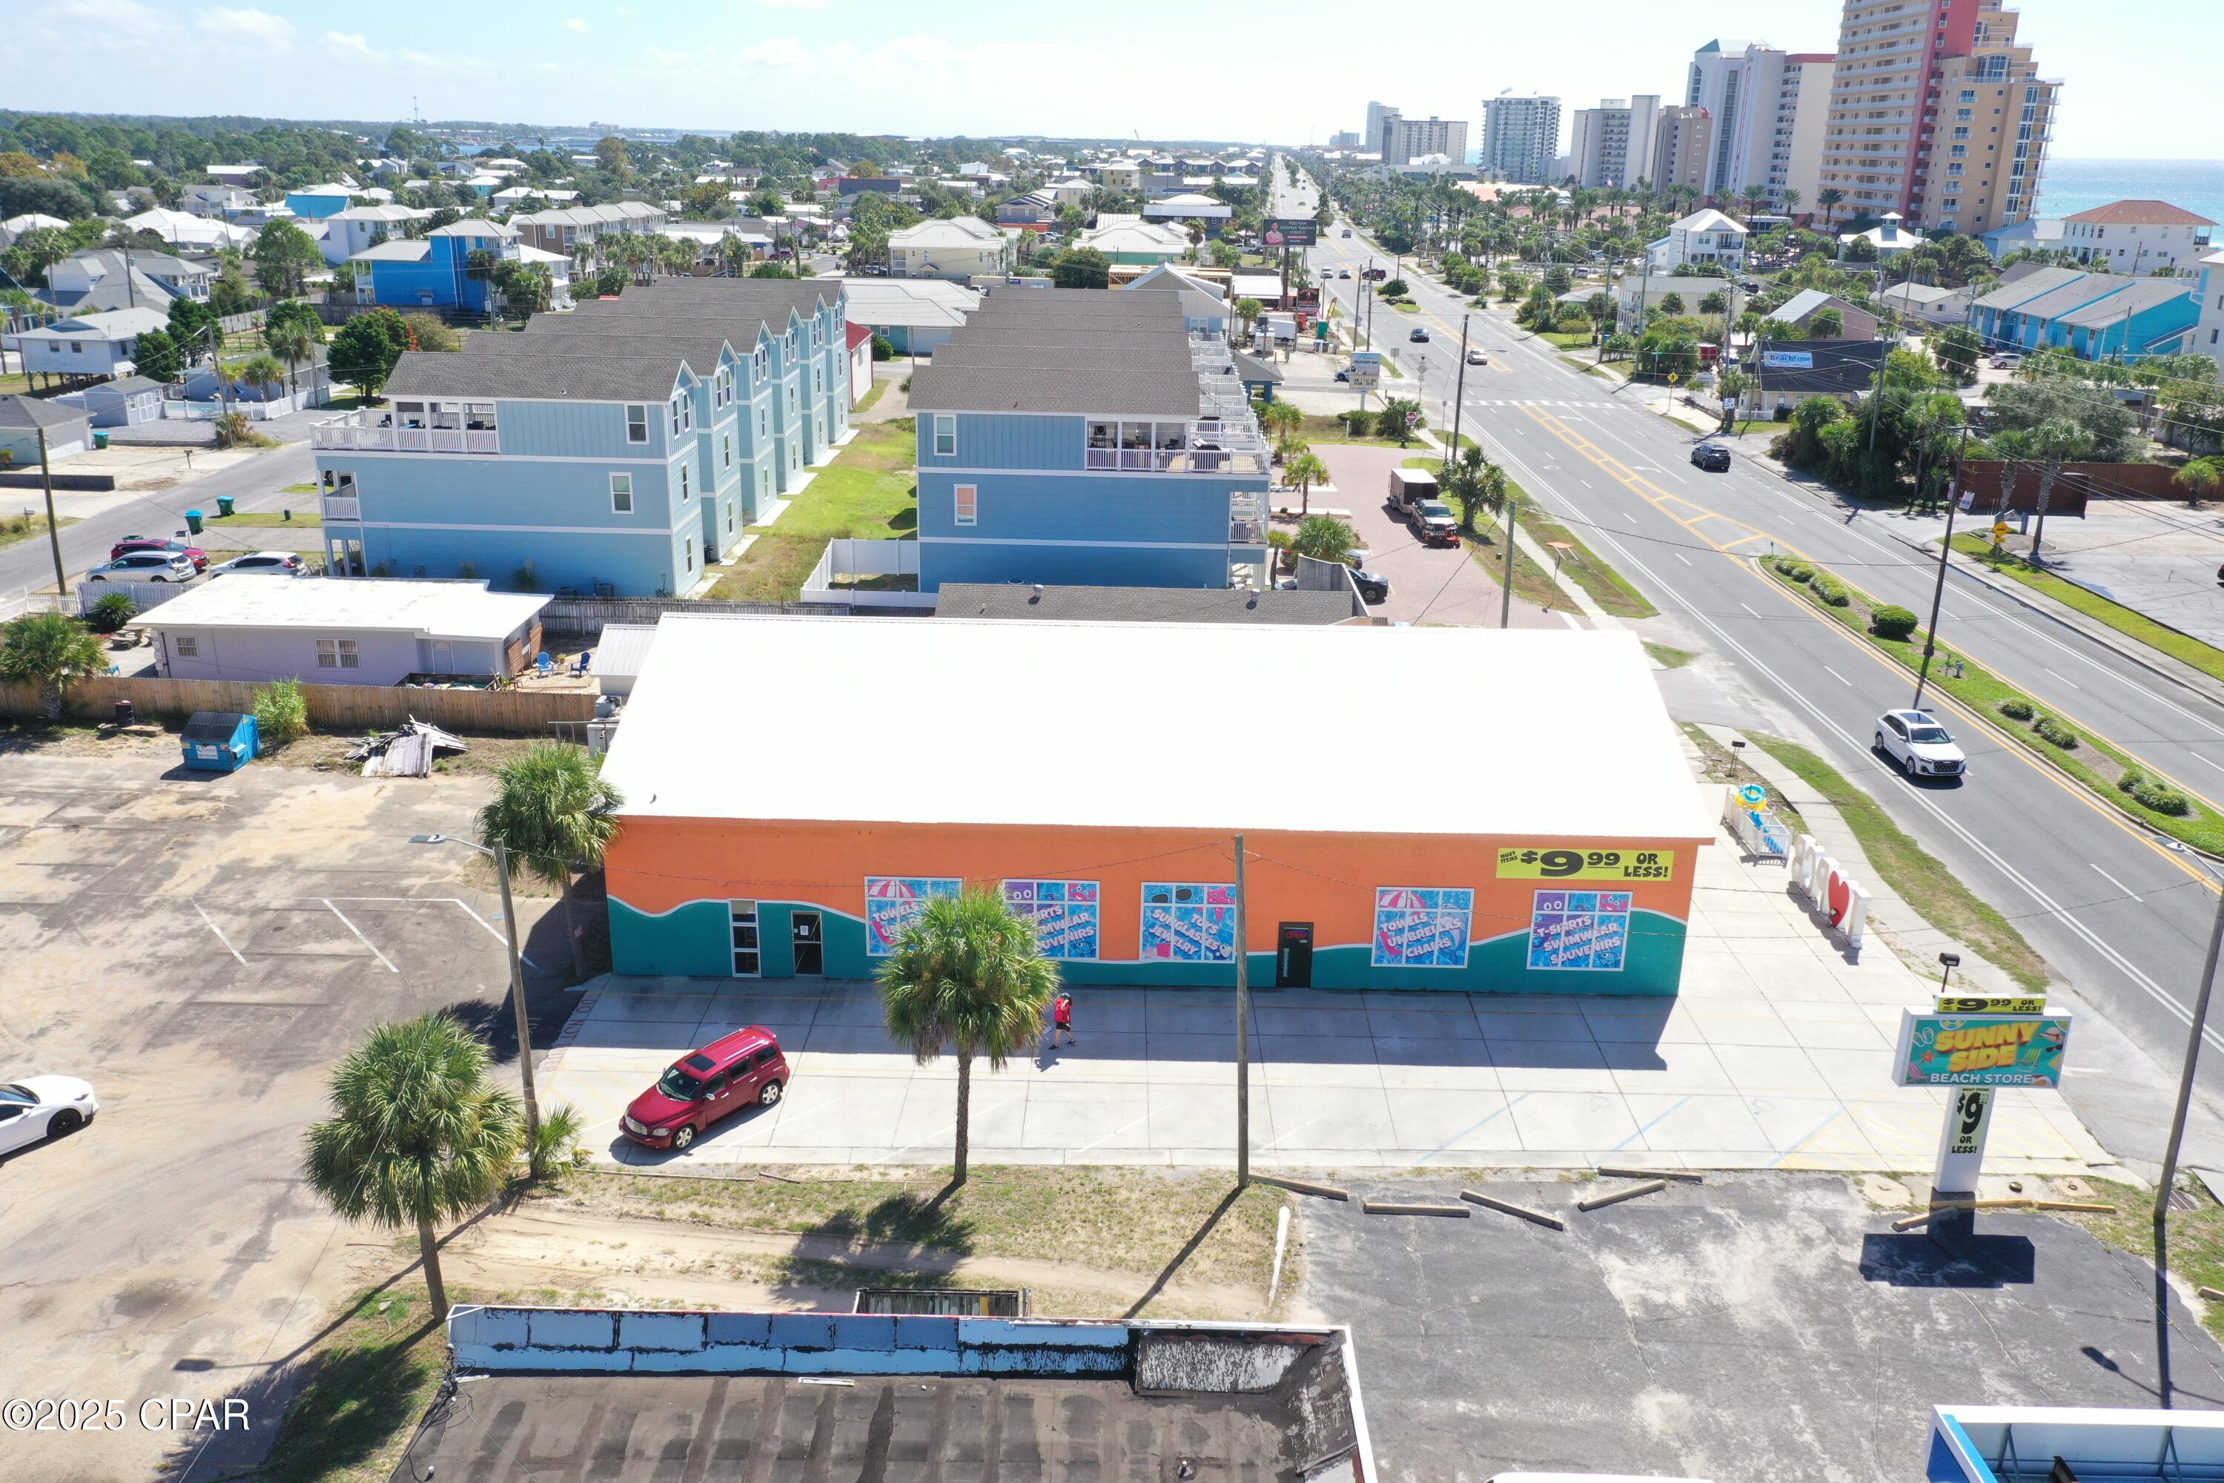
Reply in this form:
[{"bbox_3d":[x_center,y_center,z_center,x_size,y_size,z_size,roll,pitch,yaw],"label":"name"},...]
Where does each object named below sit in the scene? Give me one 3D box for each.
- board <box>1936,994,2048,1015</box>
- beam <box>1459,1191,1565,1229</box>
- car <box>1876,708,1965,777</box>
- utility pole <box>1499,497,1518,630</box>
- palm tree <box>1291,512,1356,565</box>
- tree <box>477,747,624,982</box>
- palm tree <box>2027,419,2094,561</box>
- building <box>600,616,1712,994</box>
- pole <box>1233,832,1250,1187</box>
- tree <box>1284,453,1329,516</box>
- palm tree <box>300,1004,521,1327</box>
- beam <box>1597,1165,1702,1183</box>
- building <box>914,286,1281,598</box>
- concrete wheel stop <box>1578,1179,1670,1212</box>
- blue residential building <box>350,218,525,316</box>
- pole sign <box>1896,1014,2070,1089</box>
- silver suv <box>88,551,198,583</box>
[{"bbox_3d":[19.872,5.952,39.130,2.420,0.400,0.200,1,19,-1],"label":"board"},{"bbox_3d":[9.454,11.117,40.894,2.456,0.130,0.140,12,22,28],"label":"beam"},{"bbox_3d":[33.695,-0.063,71.872,1.920,1.670,4.700,1,19,0],"label":"car"},{"bbox_3d":[18.321,-6.895,80.132,0.300,8.498,0.300,1,19,0],"label":"utility pole"},{"bbox_3d":[12.515,-11.835,101.733,3.550,3.300,3.550,1,19,0],"label":"palm tree"},{"bbox_3d":[-15.608,3.495,48.806,3.918,6.940,3.918,1,19,0],"label":"tree"},{"bbox_3d":[57.830,-15.452,106.766,4.179,8.557,4.179,1,19,0],"label":"palm tree"},{"bbox_3d":[1.161,0.158,58.950,32.437,8.756,19.204,1,19,0],"label":"building"},{"bbox_3d":[3.038,6.465,40.426,0.279,9.154,0.279,-2,19,1],"label":"pole"},{"bbox_3d":[13.159,-17.338,116.483,3.085,4.229,3.085,1,19,0],"label":"tree"},{"bbox_3d":[-13.651,8.681,34.294,3.964,6.746,3.964,1,19,0],"label":"palm tree"},{"bbox_3d":[13.215,10.654,42.435,2.443,0.130,0.140,3,19,6],"label":"beam"},{"bbox_3d":[-0.830,-23.113,120.513,19.154,11.990,59.998,1,19,0],"label":"building"},{"bbox_3d":[12.299,10.932,41.589,2.493,0.130,0.150,-7,21,-23],"label":"concrete wheel stop"},{"bbox_3d":[-89.131,-63.026,229.492,19.000,11.400,9.500,1,19,0],"label":"blue residential building"},{"bbox_3d":[20.682,7.289,41.116,3.781,1.920,0.448,1,19,0],"label":"pole sign"},{"bbox_3d":[-51.120,-9.017,90.995,5.000,1.760,1.950,1,19,1],"label":"silver suv"}]

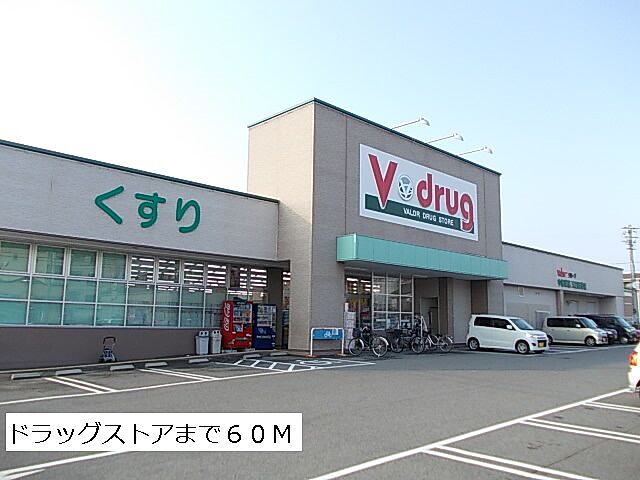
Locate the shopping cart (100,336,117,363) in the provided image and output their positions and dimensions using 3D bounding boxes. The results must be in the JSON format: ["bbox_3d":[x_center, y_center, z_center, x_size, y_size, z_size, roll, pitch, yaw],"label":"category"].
[{"bbox_3d":[-6.889,3.564,16.858,0.430,0.830,0.450,9,-12,-44],"label":"shopping cart"}]

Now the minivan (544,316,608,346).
[{"bbox_3d":[15.305,5.471,31.173,1.475,1.630,3.395,9,-12,-44],"label":"minivan"}]

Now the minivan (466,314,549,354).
[{"bbox_3d":[8.597,4.276,23.681,1.475,1.640,3.395,9,-12,-44],"label":"minivan"}]

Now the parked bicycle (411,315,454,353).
[{"bbox_3d":[5.081,4.423,23.175,0.570,1.140,1.780,9,-12,-44],"label":"parked bicycle"}]

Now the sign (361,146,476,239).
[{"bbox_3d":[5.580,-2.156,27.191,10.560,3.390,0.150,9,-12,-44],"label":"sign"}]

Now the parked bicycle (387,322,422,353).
[{"bbox_3d":[3.745,4.272,22.120,0.570,1.100,1.750,9,-12,-44],"label":"parked bicycle"}]

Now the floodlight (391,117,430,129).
[{"bbox_3d":[4.302,-5.426,24.835,0.320,0.400,2.150,9,-12,-44],"label":"floodlight"}]

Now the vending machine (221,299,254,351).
[{"bbox_3d":[-3.305,3.434,20.743,0.970,1.840,0.740,9,-12,-44],"label":"vending machine"}]

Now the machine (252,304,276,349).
[{"bbox_3d":[-2.439,3.635,21.624,1.000,1.830,0.720,9,-12,-44],"label":"machine"}]

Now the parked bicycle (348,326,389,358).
[{"bbox_3d":[1.844,3.942,20.013,0.570,1.090,1.760,9,-12,-44],"label":"parked bicycle"}]

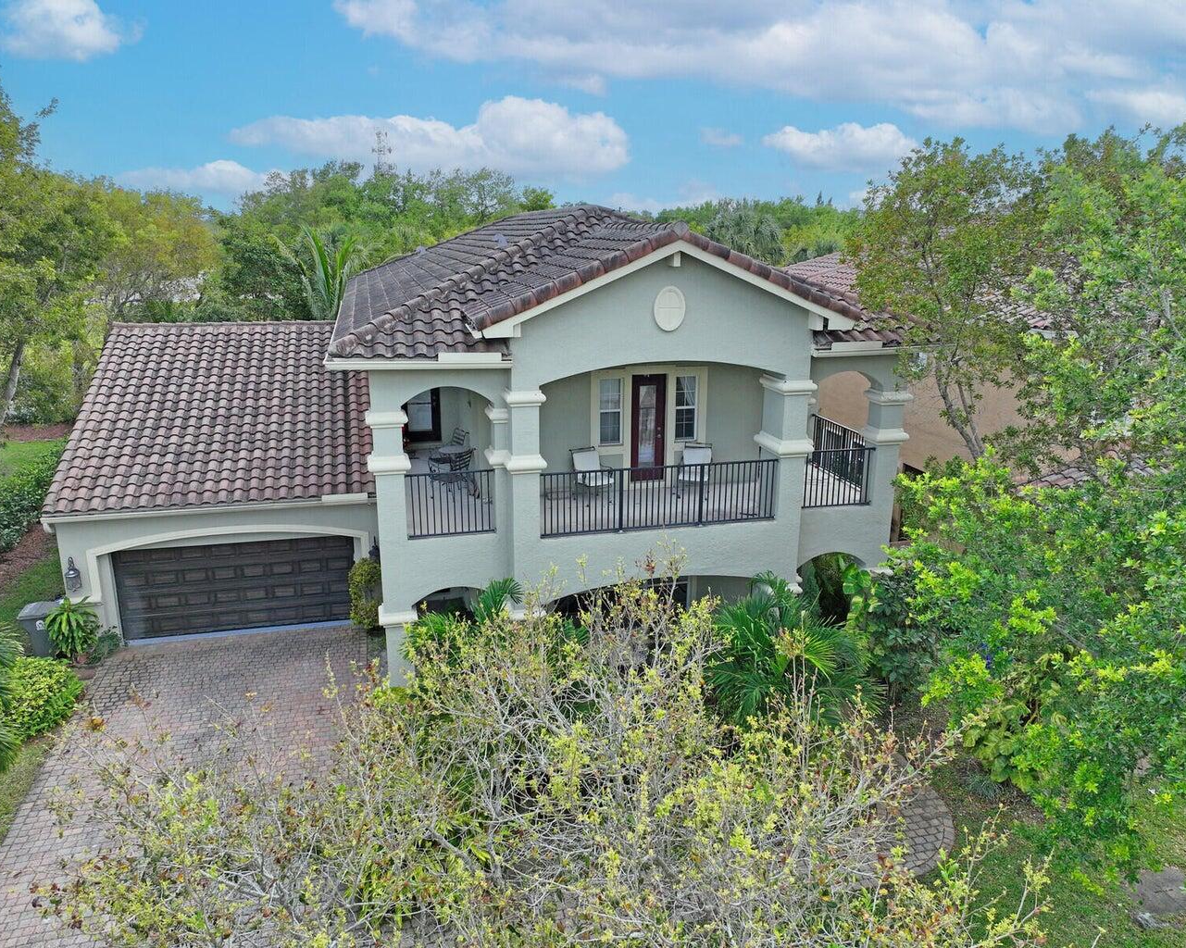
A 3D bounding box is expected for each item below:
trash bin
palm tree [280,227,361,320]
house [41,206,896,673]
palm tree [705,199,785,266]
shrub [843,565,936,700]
[{"bbox_3d":[-11.574,3.338,18.632,0.820,1.080,0.660,-4,16,-14],"label":"trash bin"},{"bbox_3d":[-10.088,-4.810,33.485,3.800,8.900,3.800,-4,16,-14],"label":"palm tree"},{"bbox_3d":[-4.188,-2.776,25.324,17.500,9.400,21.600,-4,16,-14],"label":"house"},{"bbox_3d":[7.788,-9.560,48.114,4.300,10.500,4.300,-4,16,-14],"label":"palm tree"},{"bbox_3d":[5.682,3.076,17.074,1.900,2.650,1.700,-4,16,-14],"label":"shrub"}]

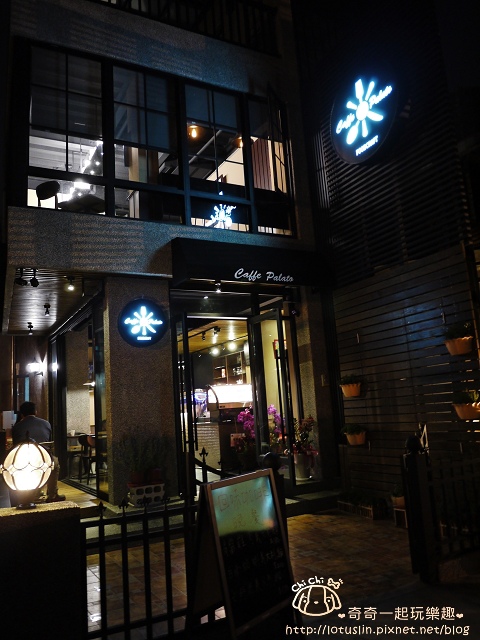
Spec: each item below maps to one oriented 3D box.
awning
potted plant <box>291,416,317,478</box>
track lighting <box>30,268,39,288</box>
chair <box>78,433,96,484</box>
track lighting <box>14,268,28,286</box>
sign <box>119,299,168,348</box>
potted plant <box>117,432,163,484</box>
[{"bbox_3d":[0.220,-0.728,7.115,2.280,0.640,0.500,2,-12,-28],"label":"awning"},{"bbox_3d":[0.890,1.773,7.200,0.370,0.820,0.360,-4,-10,-1],"label":"potted plant"},{"bbox_3d":[-2.416,-0.489,6.096,0.100,0.230,0.140,2,-12,-28],"label":"track lighting"},{"bbox_3d":[-2.376,2.285,8.570,0.500,0.770,0.470,2,-12,-28],"label":"chair"},{"bbox_3d":[-2.545,-0.495,6.029,0.160,0.210,0.100,2,-12,-28],"label":"track lighting"},{"bbox_3d":[-1.210,0.035,6.490,0.600,0.600,0.120,2,-12,-28],"label":"sign"},{"bbox_3d":[-1.146,1.603,5.992,0.520,0.570,0.400,2,-12,-28],"label":"potted plant"}]

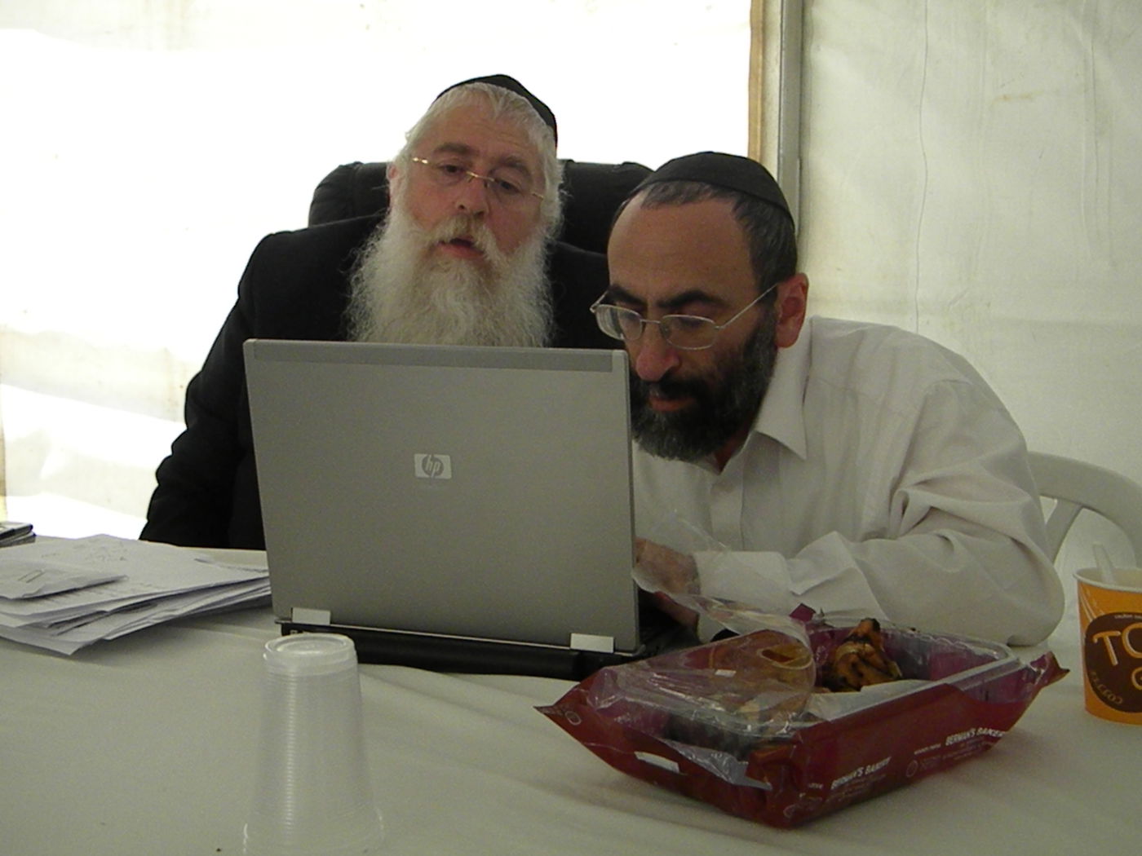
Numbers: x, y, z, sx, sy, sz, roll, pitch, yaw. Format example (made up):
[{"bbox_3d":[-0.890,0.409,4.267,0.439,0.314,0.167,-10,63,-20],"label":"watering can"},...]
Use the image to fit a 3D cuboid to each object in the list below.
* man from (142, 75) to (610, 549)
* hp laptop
[{"bbox_3d":[-0.141,0.216,1.518,0.640,1.240,0.800,-1,7,-7],"label":"man"},{"bbox_3d":[-0.063,0.050,1.071,0.285,0.247,0.254,2,7,16],"label":"hp laptop"}]

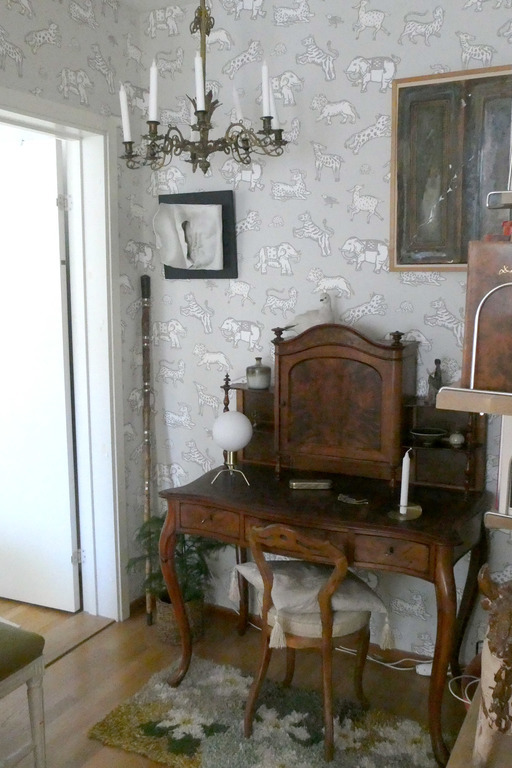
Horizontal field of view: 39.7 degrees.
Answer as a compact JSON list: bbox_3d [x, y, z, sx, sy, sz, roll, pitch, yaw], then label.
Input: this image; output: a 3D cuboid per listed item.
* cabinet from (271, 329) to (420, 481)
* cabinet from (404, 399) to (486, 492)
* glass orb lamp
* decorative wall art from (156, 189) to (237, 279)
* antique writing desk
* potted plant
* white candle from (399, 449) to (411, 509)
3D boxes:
[{"bbox_3d":[0.340,0.067,2.641,0.485,0.584,0.235,4,8,26],"label":"cabinet"},{"bbox_3d":[0.659,0.219,2.487,0.270,0.335,0.180,4,10,26],"label":"cabinet"},{"bbox_3d":[-0.085,0.232,2.604,0.147,0.264,0.147,0,9,0],"label":"glass orb lamp"},{"bbox_3d":[-0.256,-0.612,2.928,0.365,0.355,0.090,4,9,28],"label":"decorative wall art"},{"bbox_3d":[0.248,0.745,2.561,1.050,0.737,0.570,4,10,26],"label":"antique writing desk"},{"bbox_3d":[-0.327,0.787,2.922,0.390,0.550,0.370,0,8,0],"label":"potted plant"},{"bbox_3d":[0.474,0.309,2.243,0.025,0.210,0.025,9,11,25],"label":"white candle"}]

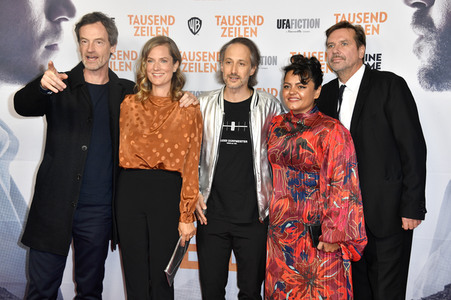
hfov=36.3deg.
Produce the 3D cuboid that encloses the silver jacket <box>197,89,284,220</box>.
[{"bbox_3d":[0.072,0.017,3.250,0.500,0.650,0.280,1,5,7],"label":"silver jacket"}]

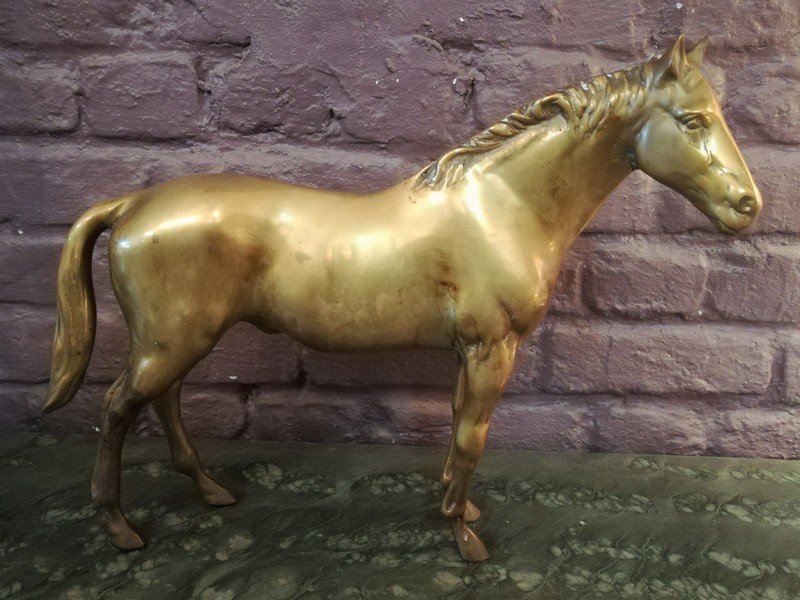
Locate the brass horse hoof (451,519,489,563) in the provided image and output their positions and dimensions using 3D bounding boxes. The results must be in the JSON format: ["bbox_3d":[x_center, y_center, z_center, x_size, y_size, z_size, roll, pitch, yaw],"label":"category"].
[{"bbox_3d":[0.053,0.174,0.445,0.025,0.026,0.020,4,13,14],"label":"brass horse hoof"}]

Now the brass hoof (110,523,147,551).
[{"bbox_3d":[-0.204,0.175,0.451,0.027,0.016,0.018,1,13,2],"label":"brass hoof"}]

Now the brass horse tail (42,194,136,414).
[{"bbox_3d":[-0.230,0.007,0.441,0.086,0.165,0.030,1,13,2],"label":"brass horse tail"}]

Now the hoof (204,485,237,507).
[{"bbox_3d":[-0.153,0.163,0.508,0.028,0.014,0.018,1,13,2],"label":"hoof"}]

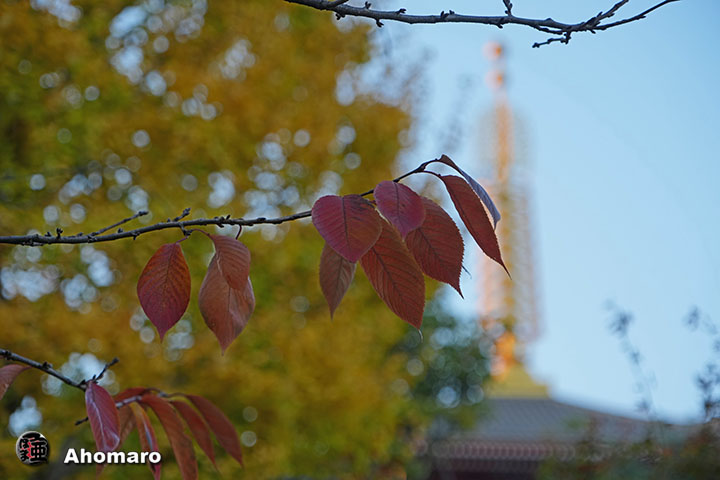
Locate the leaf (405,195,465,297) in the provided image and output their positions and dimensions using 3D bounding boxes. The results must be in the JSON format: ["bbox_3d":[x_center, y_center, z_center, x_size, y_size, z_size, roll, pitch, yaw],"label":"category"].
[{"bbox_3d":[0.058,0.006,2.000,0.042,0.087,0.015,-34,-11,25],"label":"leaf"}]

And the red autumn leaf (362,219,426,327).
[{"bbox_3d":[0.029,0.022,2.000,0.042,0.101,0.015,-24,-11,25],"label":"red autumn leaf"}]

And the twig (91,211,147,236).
[{"bbox_3d":[-0.189,-0.013,2.020,0.049,0.005,0.005,-23,0,0],"label":"twig"}]

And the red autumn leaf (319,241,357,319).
[{"bbox_3d":[-0.017,0.024,2.020,0.031,0.079,0.013,5,-10,10],"label":"red autumn leaf"}]

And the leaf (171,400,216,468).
[{"bbox_3d":[-0.143,0.168,2.200,0.015,0.074,0.024,-25,-14,-44],"label":"leaf"}]

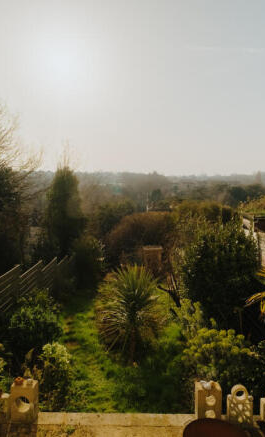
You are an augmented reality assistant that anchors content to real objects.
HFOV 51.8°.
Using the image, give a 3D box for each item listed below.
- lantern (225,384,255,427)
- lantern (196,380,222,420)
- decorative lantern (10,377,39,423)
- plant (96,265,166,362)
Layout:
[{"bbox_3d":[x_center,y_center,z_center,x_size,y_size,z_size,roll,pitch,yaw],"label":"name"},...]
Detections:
[{"bbox_3d":[1.370,2.392,3.519,0.300,0.490,0.120,0,4,0],"label":"lantern"},{"bbox_3d":[0.985,2.406,3.560,0.295,0.455,0.160,0,4,0],"label":"lantern"},{"bbox_3d":[-1.405,2.390,3.574,0.295,0.485,0.155,0,4,0],"label":"decorative lantern"},{"bbox_3d":[-0.040,2.058,5.775,1.450,2.050,1.400,0,4,0],"label":"plant"}]

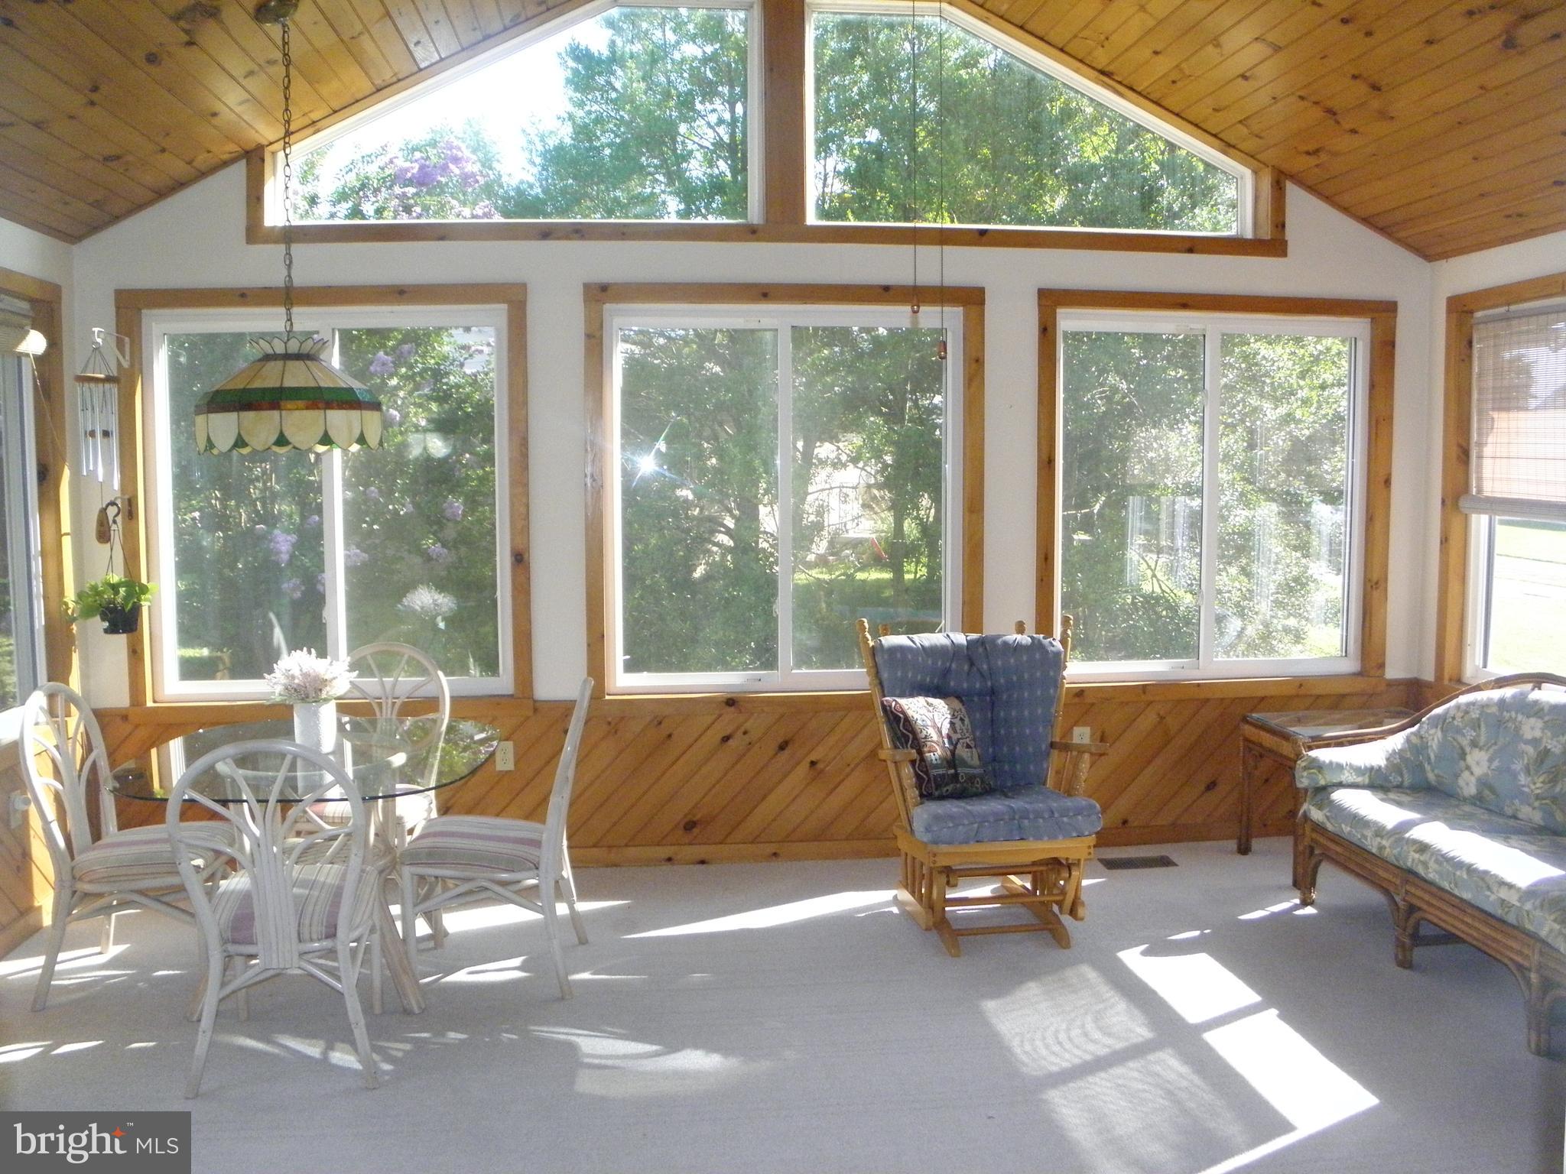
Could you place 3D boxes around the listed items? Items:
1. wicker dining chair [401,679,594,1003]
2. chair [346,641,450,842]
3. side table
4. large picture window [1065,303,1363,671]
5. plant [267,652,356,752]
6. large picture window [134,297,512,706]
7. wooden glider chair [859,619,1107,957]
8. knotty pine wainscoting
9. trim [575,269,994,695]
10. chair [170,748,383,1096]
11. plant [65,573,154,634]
[{"bbox_3d":[-0.859,0.742,3.883,0.590,0.930,0.490,-1,5,-5],"label":"wicker dining chair"},{"bbox_3d":[-1.442,0.708,4.491,0.490,0.930,0.600,0,4,0],"label":"chair"},{"bbox_3d":[2.192,0.797,4.850,0.770,0.580,0.530,-1,5,-6],"label":"side table"},{"bbox_3d":[1.750,-0.361,5.159,1.340,1.470,0.100,-1,5,-6],"label":"large picture window"},{"bbox_3d":[-1.400,0.341,3.792,0.270,0.308,0.260,-1,4,-6],"label":"plant"},{"bbox_3d":[-1.708,-0.313,4.783,1.340,1.470,0.100,-1,5,-6],"label":"large picture window"},{"bbox_3d":[0.714,0.643,4.373,0.750,1.030,0.740,-1,5,-9],"label":"wooden glider chair"},{"bbox_3d":[0.042,0.768,5.145,5.390,0.690,0.040,-1,4,-6],"label":"knotty pine wainscoting"},{"bbox_3d":[0.021,-0.375,5.086,1.590,1.630,0.080,-1,4,-6],"label":"trim"},{"bbox_3d":[-1.283,0.799,3.355,0.490,0.920,0.600,-1,4,-10],"label":"chair"},{"bbox_3d":[-2.388,0.058,4.496,0.310,0.220,0.260,-1,5,-6],"label":"plant"}]

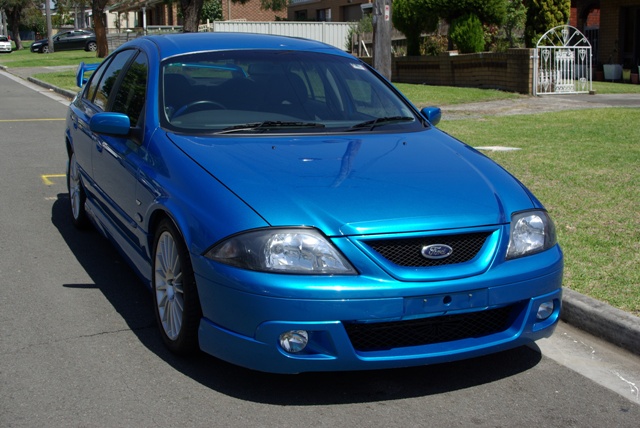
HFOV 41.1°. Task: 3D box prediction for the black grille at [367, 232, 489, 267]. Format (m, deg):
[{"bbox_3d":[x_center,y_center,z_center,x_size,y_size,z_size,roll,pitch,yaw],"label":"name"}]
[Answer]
[{"bbox_3d":[0.448,0.146,3.397,0.580,0.135,0.100,-4,12,-24],"label":"black grille"}]

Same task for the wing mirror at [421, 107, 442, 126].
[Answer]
[{"bbox_3d":[0.657,-0.581,5.183,0.220,0.145,0.130,-4,12,-24],"label":"wing mirror"}]

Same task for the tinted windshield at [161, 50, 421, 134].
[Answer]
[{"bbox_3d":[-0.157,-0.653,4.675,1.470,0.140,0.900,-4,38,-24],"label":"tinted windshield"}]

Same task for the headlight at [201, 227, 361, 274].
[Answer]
[{"bbox_3d":[-0.154,0.137,3.296,0.520,0.185,0.360,-4,12,-24],"label":"headlight"}]

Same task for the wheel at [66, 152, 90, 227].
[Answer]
[{"bbox_3d":[-1.713,-0.210,6.360,0.230,0.650,0.650,-4,12,-24],"label":"wheel"}]

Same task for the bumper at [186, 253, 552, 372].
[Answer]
[{"bbox_3d":[0.402,0.354,3.543,1.800,0.420,0.550,-4,12,-24],"label":"bumper"}]

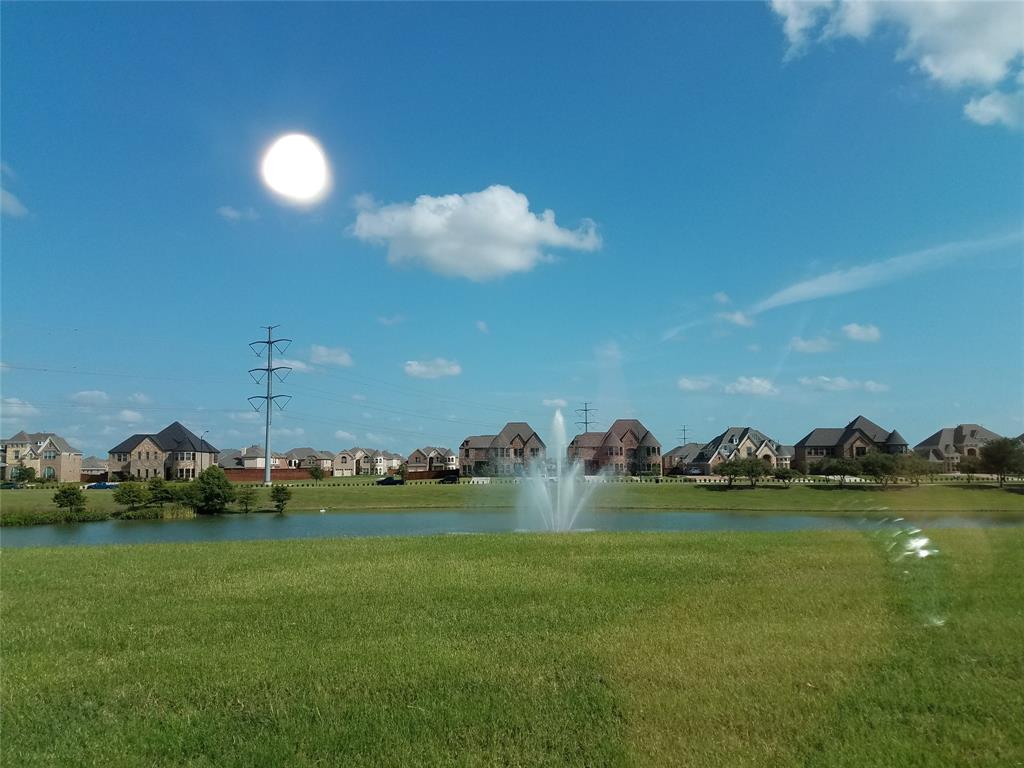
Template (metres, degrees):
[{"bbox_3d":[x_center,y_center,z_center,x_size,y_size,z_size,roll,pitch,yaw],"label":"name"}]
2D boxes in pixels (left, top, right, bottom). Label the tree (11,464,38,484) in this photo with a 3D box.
[{"bbox_3d":[-102.685,19.060,162.000,5.060,4.190,4.910,-1,-6,0],"label":"tree"}]

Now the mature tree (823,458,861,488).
[{"bbox_3d":[59.122,16.059,138.000,6.820,5.380,6.820,-1,-6,0],"label":"mature tree"}]

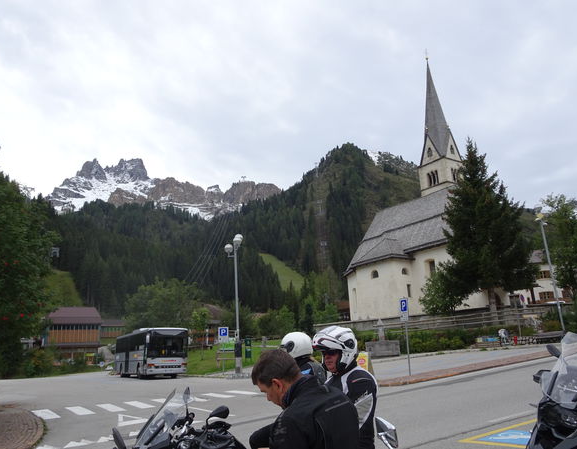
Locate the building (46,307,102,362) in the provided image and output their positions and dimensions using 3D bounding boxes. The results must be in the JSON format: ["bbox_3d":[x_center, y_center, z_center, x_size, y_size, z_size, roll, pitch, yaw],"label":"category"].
[{"bbox_3d":[-34.391,17.696,83.149,7.430,8.720,8.000,4,-15,-27],"label":"building"}]

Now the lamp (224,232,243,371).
[{"bbox_3d":[-3.374,4.868,32.521,1.150,8.740,1.100,-3,-14,0],"label":"lamp"}]

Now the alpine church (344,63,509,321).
[{"bbox_3d":[15.721,-5.418,68.593,14.400,36.600,24.920,7,-17,-35],"label":"alpine church"}]

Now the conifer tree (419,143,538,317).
[{"bbox_3d":[18.624,0.335,50.169,9.300,18.560,9.300,-3,-14,0],"label":"conifer tree"}]

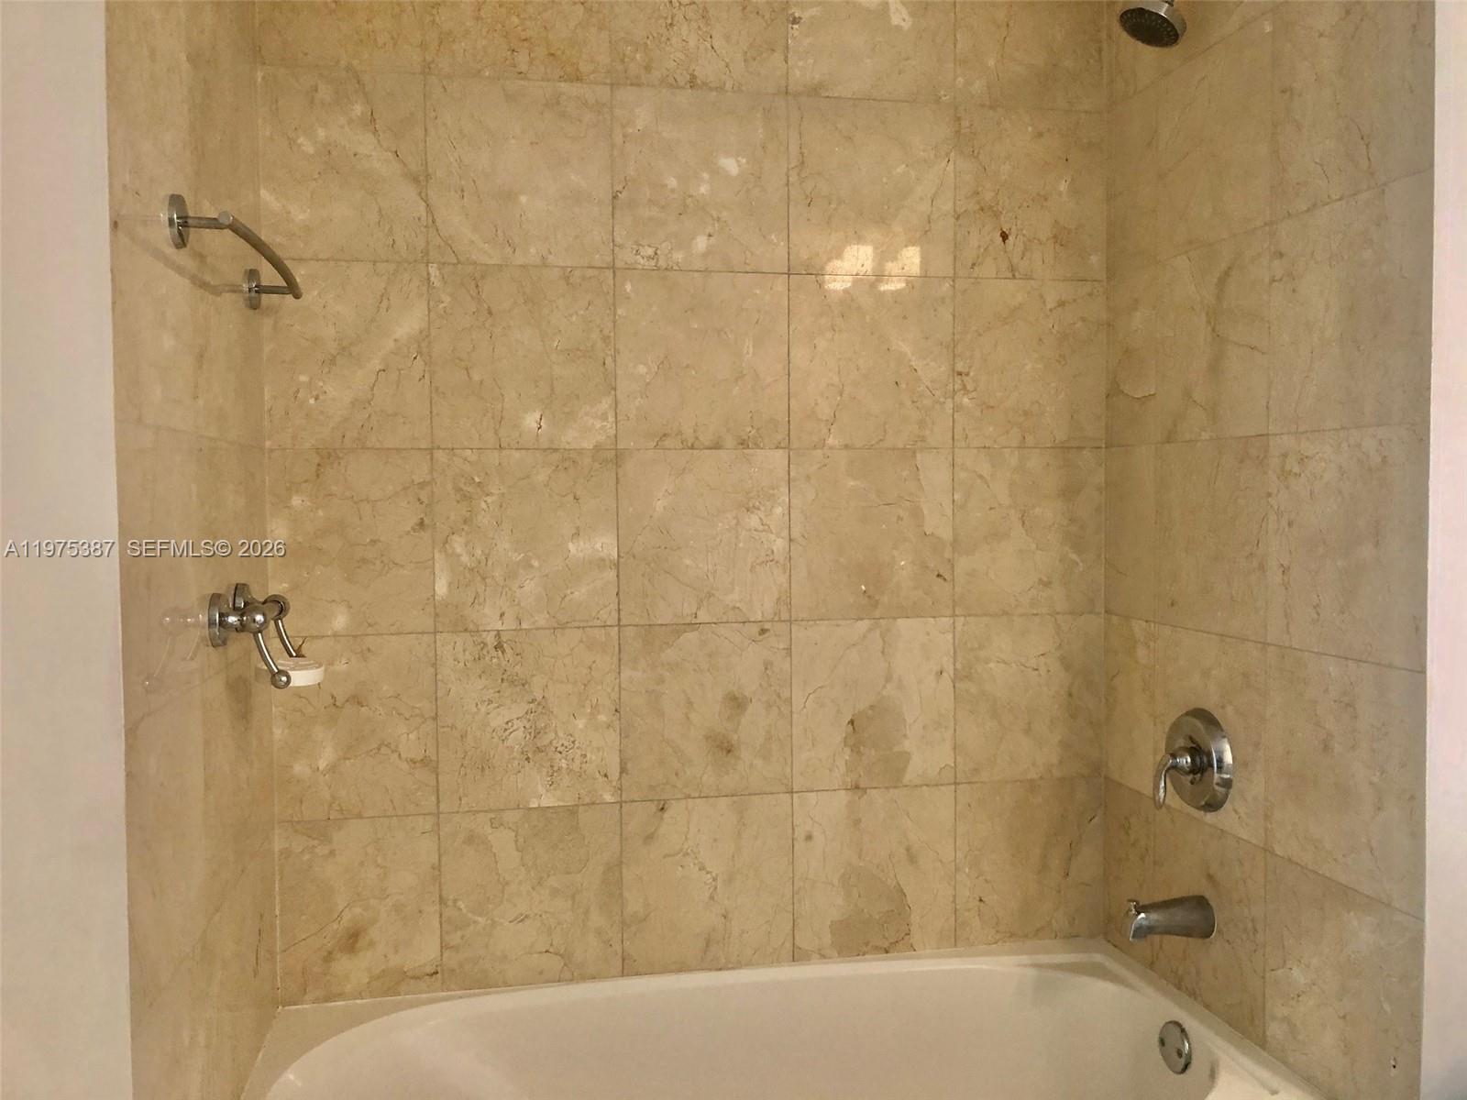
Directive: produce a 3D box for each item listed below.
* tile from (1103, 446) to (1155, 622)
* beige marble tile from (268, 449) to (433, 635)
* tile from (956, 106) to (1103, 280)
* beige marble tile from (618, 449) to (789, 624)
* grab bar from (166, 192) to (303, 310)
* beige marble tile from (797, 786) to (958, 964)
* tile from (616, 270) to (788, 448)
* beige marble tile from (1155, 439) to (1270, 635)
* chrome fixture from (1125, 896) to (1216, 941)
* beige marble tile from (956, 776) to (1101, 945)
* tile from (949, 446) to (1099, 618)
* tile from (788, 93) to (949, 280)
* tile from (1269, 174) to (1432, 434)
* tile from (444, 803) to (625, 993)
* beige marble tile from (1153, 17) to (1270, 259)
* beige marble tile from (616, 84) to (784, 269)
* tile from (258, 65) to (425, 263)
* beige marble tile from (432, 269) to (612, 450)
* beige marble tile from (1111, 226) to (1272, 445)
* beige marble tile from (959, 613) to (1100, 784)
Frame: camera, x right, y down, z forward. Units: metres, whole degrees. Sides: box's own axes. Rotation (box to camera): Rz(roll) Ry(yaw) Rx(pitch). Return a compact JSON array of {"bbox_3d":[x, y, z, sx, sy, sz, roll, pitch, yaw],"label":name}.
[{"bbox_3d":[0.708,-0.032,2.116,0.012,0.305,0.170,-1,3,-12],"label":"tile"},{"bbox_3d":[-0.625,-0.013,1.952,0.257,0.303,0.010,-1,3,-11],"label":"beige marble tile"},{"bbox_3d":[0.541,-0.646,2.164,0.292,0.305,0.010,-1,3,-11],"label":"tile"},{"bbox_3d":[-0.049,-0.022,2.064,0.305,0.305,0.012,-1,3,-11],"label":"beige marble tile"},{"bbox_3d":[-0.663,-0.396,1.629,0.079,0.063,0.500,-1,3,-11],"label":"grab bar"},{"bbox_3d":[0.256,0.581,2.148,0.305,0.304,0.012,-1,3,-11],"label":"beige marble tile"},{"bbox_3d":[-0.052,-0.327,2.050,0.305,0.305,0.012,-1,3,-11],"label":"tile"},{"bbox_3d":[0.761,-0.022,1.898,0.010,0.305,0.302,-1,3,-11],"label":"beige marble tile"},{"bbox_3d":[0.695,0.594,1.904,0.128,0.069,0.063,-1,3,-11],"label":"chrome fixture"},{"bbox_3d":[0.551,0.582,2.222,0.293,0.311,0.014,-1,3,-11],"label":"beige marble tile"},{"bbox_3d":[0.542,-0.033,2.176,0.290,0.305,0.012,-1,3,-11],"label":"tile"},{"bbox_3d":[0.244,-0.637,2.096,0.303,0.303,0.010,-1,3,-11],"label":"tile"},{"bbox_3d":[0.817,-0.315,1.577,0.014,0.305,0.306,-1,3,-11],"label":"tile"},{"bbox_3d":[-0.345,0.595,2.043,0.305,0.305,0.010,-1,3,-11],"label":"tile"},{"bbox_3d":[0.751,-0.631,1.859,0.012,0.305,0.301,-1,3,-12],"label":"beige marble tile"},{"bbox_3d":[-0.056,-0.635,2.050,0.305,0.305,0.014,-1,3,-11],"label":"beige marble tile"},{"bbox_3d":[-0.631,-0.622,1.925,0.257,0.303,0.010,-1,3,-11],"label":"tile"},{"bbox_3d":[-0.351,-0.322,1.992,0.303,0.303,0.010,-1,3,-11],"label":"beige marble tile"},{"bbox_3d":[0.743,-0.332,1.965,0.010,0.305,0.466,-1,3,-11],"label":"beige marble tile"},{"bbox_3d":[0.549,0.273,2.206,0.292,0.305,0.010,-1,3,-11],"label":"beige marble tile"}]

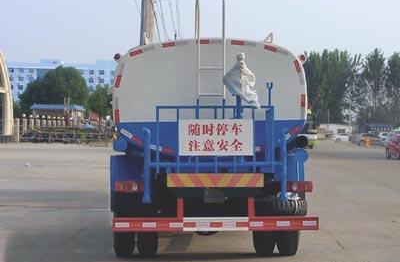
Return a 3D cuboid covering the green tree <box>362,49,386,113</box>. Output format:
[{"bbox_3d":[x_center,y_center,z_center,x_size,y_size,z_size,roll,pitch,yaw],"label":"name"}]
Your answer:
[{"bbox_3d":[33.780,-7.360,85.000,4.650,16.840,4.600,0,0,0],"label":"green tree"}]

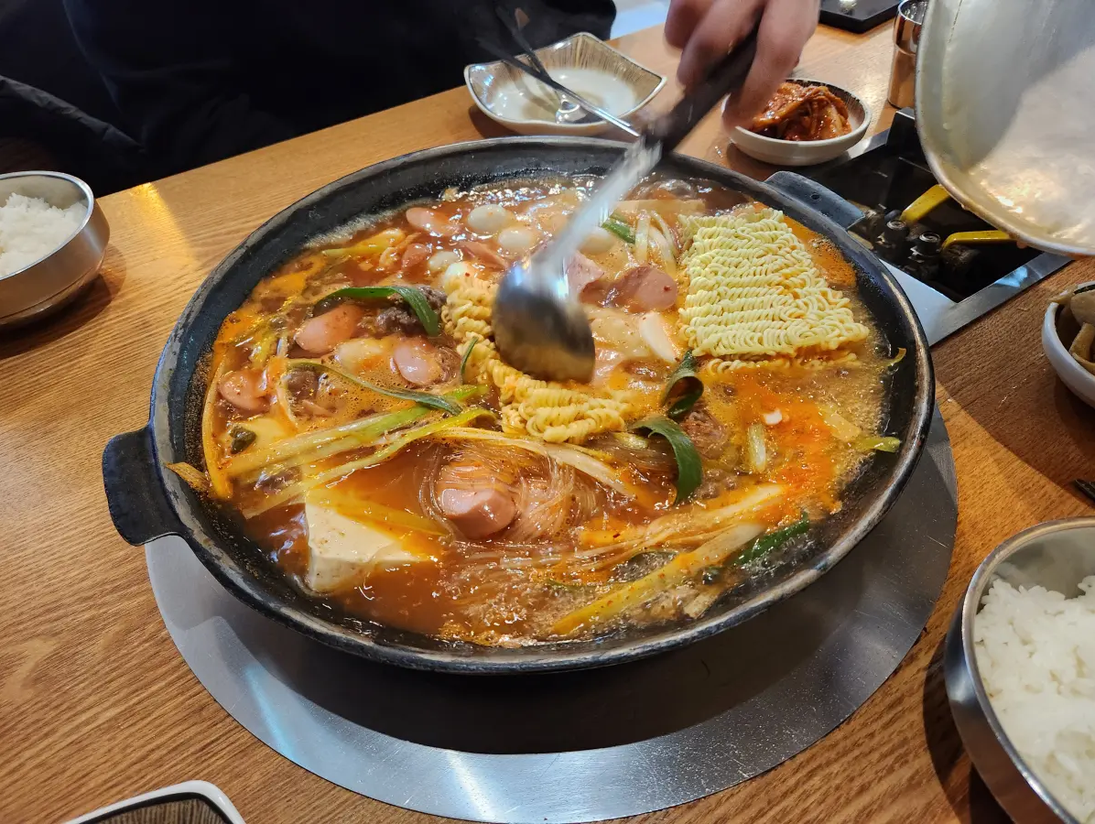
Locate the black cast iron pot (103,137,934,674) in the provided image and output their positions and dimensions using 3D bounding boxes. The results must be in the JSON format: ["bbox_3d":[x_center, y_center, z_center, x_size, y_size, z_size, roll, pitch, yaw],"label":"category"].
[{"bbox_3d":[-0.002,-0.025,0.349,0.374,0.057,0.333,-26,52,-20],"label":"black cast iron pot"}]

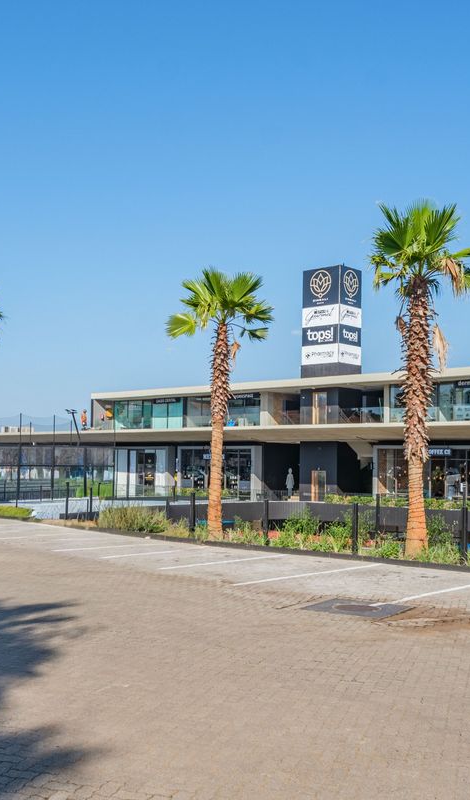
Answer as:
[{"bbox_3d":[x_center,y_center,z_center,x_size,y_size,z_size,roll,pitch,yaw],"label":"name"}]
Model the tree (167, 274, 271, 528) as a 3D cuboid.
[{"bbox_3d":[-0.420,0.003,20.511,2.787,6.834,2.703,1,-4,0],"label":"tree"}]

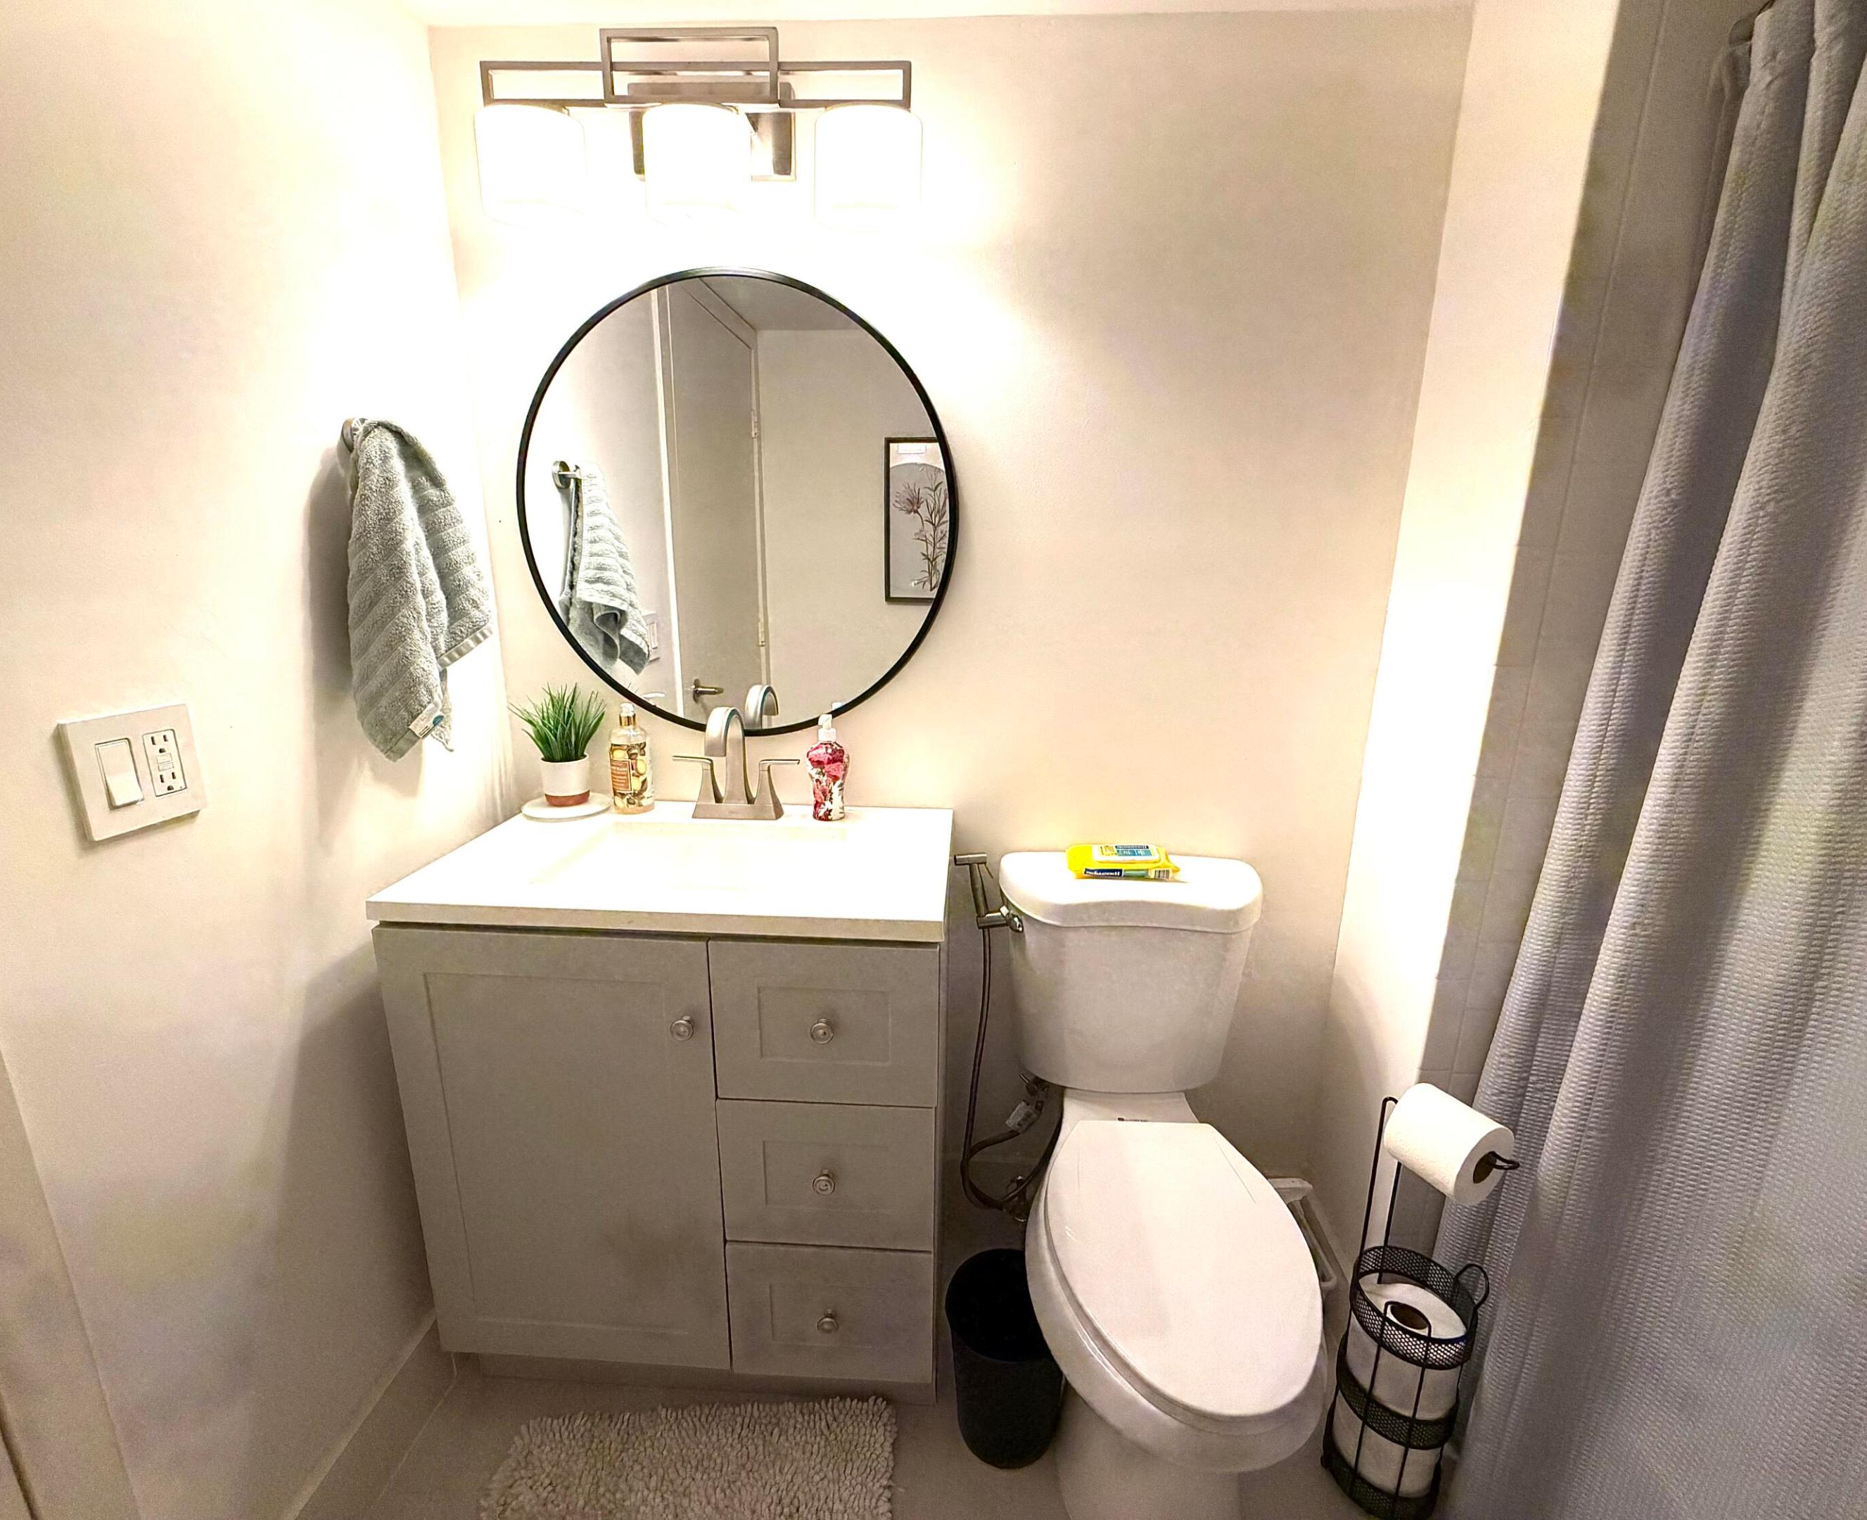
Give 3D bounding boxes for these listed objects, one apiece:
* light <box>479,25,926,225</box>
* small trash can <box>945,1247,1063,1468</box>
[{"bbox_3d":[-0.346,-0.921,1.201,0.650,0.235,0.175,2,14,3],"label":"light"},{"bbox_3d":[0.116,0.935,1.275,0.197,0.233,0.197,1,14,0],"label":"small trash can"}]

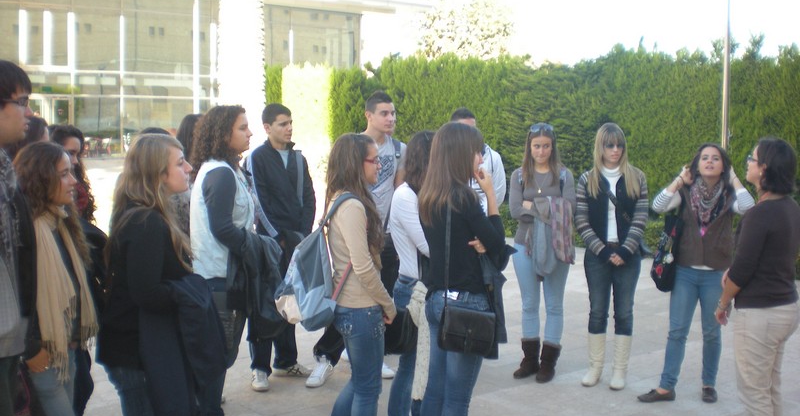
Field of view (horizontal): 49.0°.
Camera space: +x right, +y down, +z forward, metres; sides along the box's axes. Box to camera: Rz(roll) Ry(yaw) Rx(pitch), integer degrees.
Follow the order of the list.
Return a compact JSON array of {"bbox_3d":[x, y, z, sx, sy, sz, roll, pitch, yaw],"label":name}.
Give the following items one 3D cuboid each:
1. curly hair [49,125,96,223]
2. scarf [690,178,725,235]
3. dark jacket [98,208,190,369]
[{"bbox_3d":[-1.391,-0.147,3.740,0.220,0.430,0.250,1,5,6],"label":"curly hair"},{"bbox_3d":[1.829,-0.009,5.223,0.220,0.340,0.200,3,6,22],"label":"scarf"},{"bbox_3d":[-1.027,0.330,3.599,0.380,0.640,0.440,-1,6,-10],"label":"dark jacket"}]

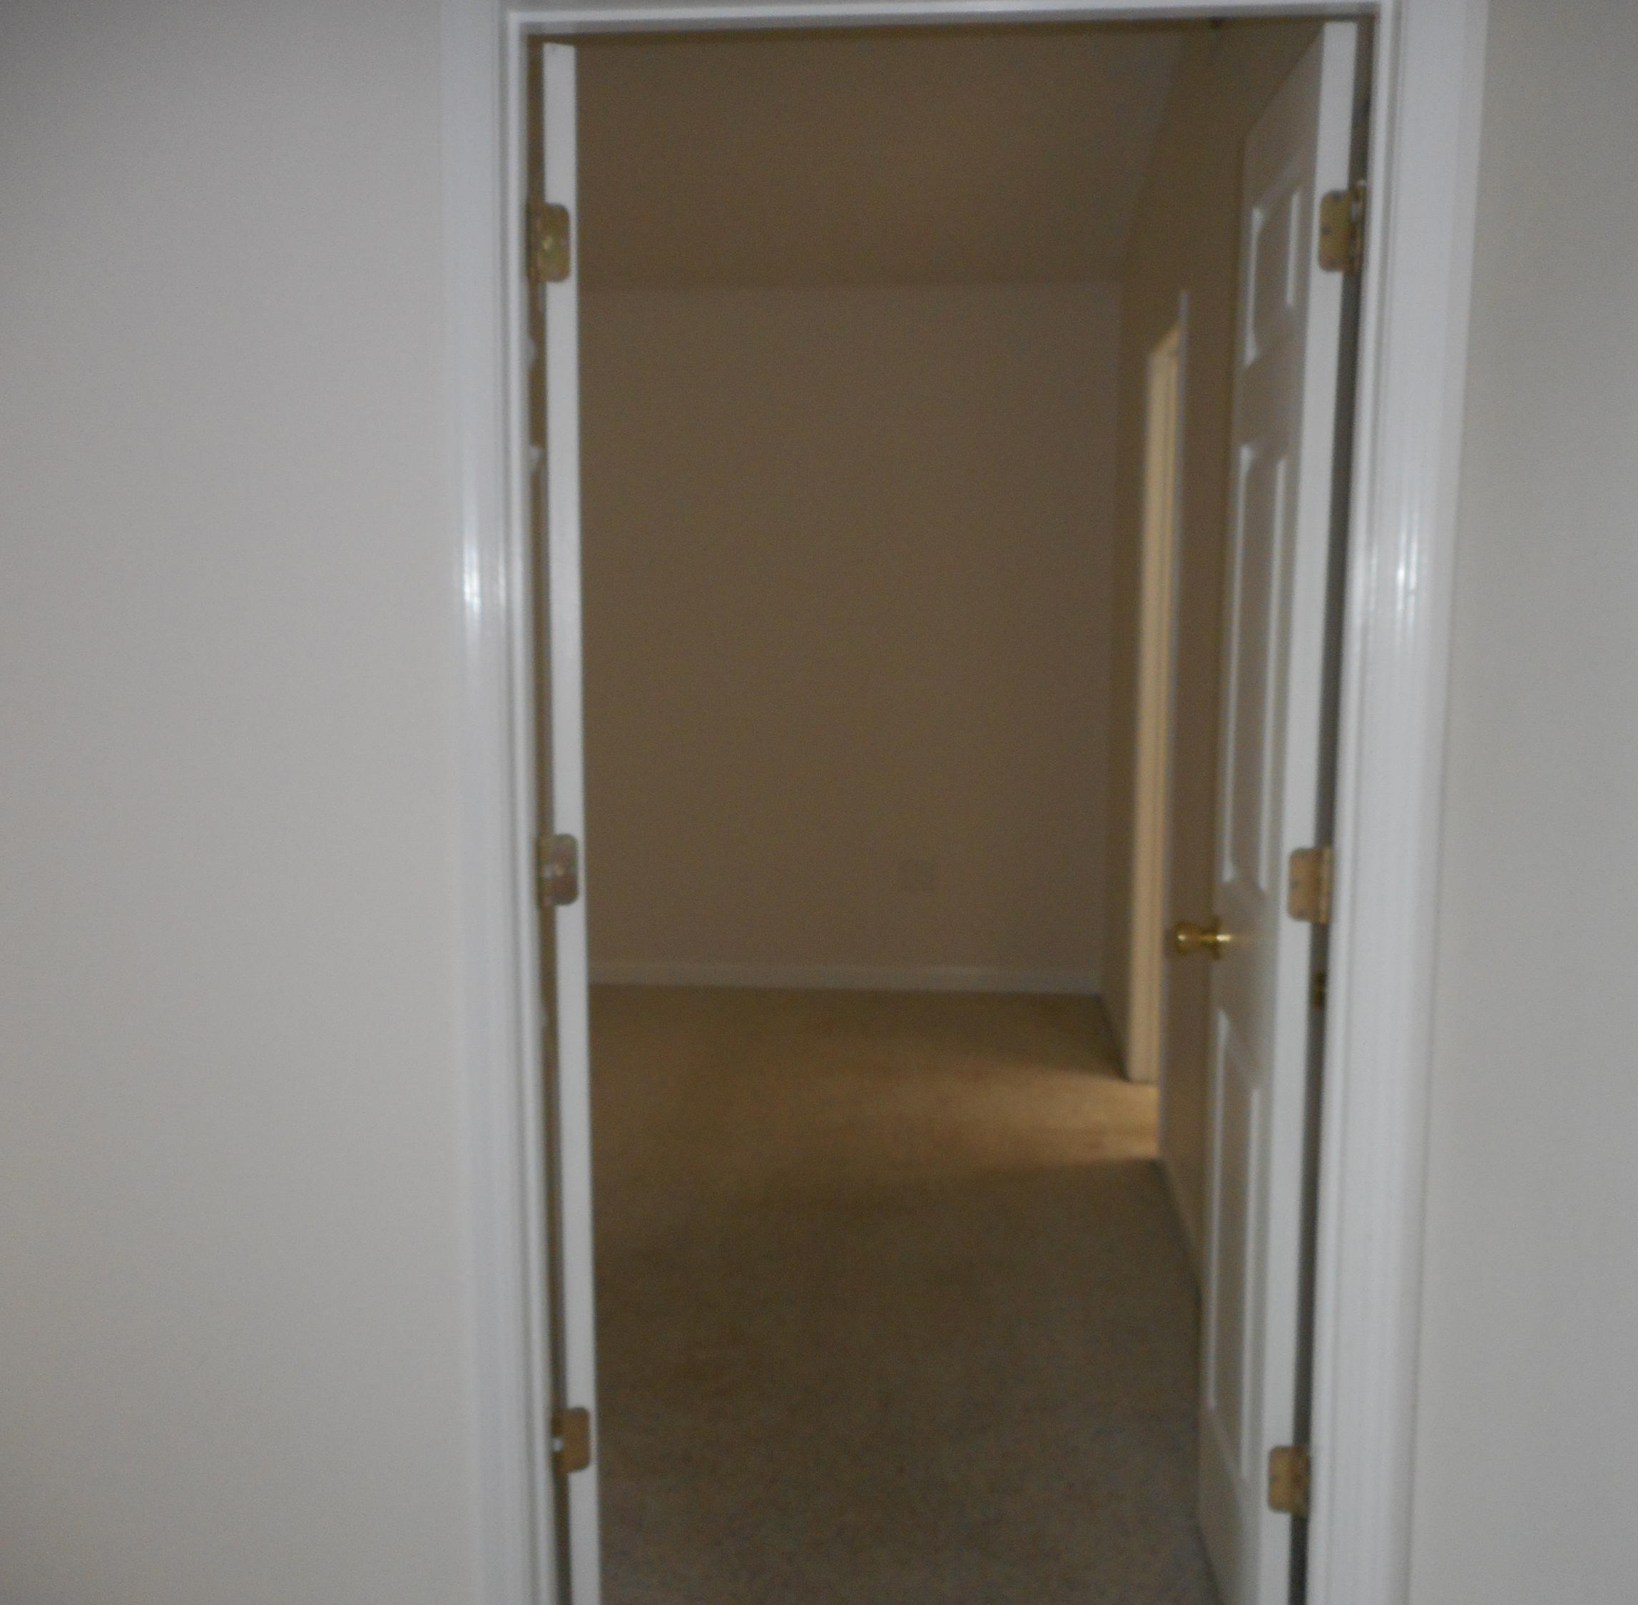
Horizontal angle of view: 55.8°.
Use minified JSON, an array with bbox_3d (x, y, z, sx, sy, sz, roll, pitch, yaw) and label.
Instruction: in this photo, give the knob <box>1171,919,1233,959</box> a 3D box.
[{"bbox_3d":[0.538,0.193,2.190,0.068,0.060,0.060,1,7,4],"label":"knob"}]

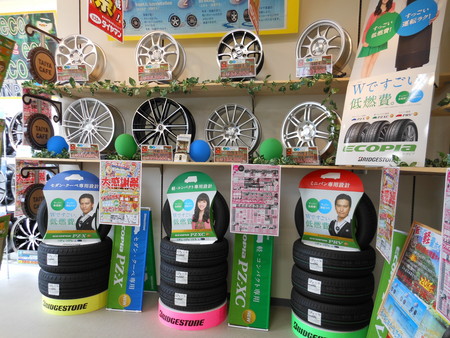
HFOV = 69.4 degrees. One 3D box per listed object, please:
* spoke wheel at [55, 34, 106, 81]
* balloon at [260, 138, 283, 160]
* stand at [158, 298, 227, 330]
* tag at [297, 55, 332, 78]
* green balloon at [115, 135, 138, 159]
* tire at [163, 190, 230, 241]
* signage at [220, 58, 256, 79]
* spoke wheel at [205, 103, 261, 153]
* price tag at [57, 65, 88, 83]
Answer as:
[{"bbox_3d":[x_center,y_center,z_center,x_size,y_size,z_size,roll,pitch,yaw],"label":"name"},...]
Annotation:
[{"bbox_3d":[-1.358,-1.036,3.077,0.401,0.401,0.196,1,4,4],"label":"spoke wheel"},{"bbox_3d":[0.378,-0.160,2.652,0.184,0.187,0.184,2,3,11],"label":"balloon"},{"bbox_3d":[-0.280,1.219,2.934,0.617,0.146,0.617,1,3,0],"label":"stand"},{"bbox_3d":[0.628,-0.728,2.300,0.252,0.130,0.010,-1,0,12],"label":"tag"},{"bbox_3d":[-0.824,-0.193,2.708,0.181,0.198,0.181,0,4,-17],"label":"green balloon"},{"bbox_3d":[-0.248,0.379,2.830,0.580,0.580,0.170,1,0,1],"label":"tire"},{"bbox_3d":[0.104,-0.799,2.573,0.287,0.140,0.012,2,-4,16],"label":"signage"},{"bbox_3d":[0.071,-0.299,2.663,0.432,0.432,0.205,2,1,12],"label":"spoke wheel"},{"bbox_3d":[-1.335,-0.839,2.848,0.288,0.136,0.012,2,-5,9],"label":"price tag"}]

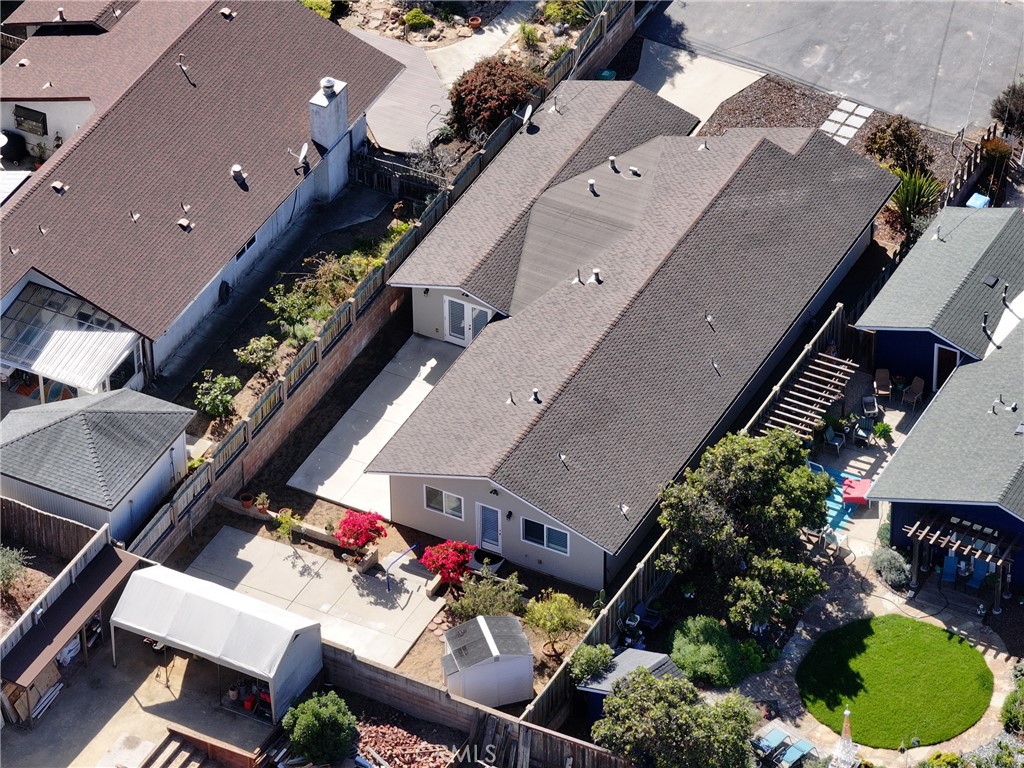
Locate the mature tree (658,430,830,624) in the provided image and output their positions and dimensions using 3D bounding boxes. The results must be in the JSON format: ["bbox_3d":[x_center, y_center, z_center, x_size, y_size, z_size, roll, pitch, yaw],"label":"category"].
[{"bbox_3d":[7.900,4.873,165.609,5.900,6.000,5.300,-1,39,0],"label":"mature tree"}]

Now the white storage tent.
[{"bbox_3d":[-9.934,8.478,165.148,6.317,2.850,3.144,18,42,22],"label":"white storage tent"}]

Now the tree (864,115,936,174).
[{"bbox_3d":[15.567,-9.653,196.011,2.900,2.400,2.700,0,39,0],"label":"tree"}]

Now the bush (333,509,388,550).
[{"bbox_3d":[-5.498,5.468,177.671,1.850,1.750,1.600,0,39,0],"label":"bush"}]

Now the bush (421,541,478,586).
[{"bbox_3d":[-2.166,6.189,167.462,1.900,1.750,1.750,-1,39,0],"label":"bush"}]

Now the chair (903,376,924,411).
[{"bbox_3d":[14.337,0.312,175.275,0.620,0.930,0.700,25,46,29],"label":"chair"}]

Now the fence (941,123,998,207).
[{"bbox_3d":[17.291,-8.019,185.924,0.150,1.150,5.200,18,42,22],"label":"fence"}]

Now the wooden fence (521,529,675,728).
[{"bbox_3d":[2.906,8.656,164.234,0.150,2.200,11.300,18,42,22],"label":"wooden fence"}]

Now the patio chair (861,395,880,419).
[{"bbox_3d":[12.465,0.841,170.735,0.570,0.700,0.550,-7,39,-7],"label":"patio chair"}]

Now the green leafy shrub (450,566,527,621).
[{"bbox_3d":[-0.837,7.261,167.783,2.650,1.700,2.200,-1,39,0],"label":"green leafy shrub"}]

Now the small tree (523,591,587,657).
[{"bbox_3d":[1.581,8.398,173.799,2.300,2.100,2.100,0,39,0],"label":"small tree"}]

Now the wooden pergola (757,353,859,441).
[{"bbox_3d":[10.998,1.421,182.540,1.658,2.300,5.435,18,42,21],"label":"wooden pergola"}]

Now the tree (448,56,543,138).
[{"bbox_3d":[-0.662,-11.545,196.138,3.700,2.800,3.400,0,39,0],"label":"tree"}]

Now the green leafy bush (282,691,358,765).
[{"bbox_3d":[-6.395,11.471,163.981,2.500,2.450,2.500,-1,39,0],"label":"green leafy bush"}]

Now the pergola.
[{"bbox_3d":[15.271,6.223,166.644,4.000,2.500,1.500,18,42,22],"label":"pergola"}]

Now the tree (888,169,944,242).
[{"bbox_3d":[15.748,-7.224,192.728,2.100,2.700,1.900,0,39,0],"label":"tree"}]

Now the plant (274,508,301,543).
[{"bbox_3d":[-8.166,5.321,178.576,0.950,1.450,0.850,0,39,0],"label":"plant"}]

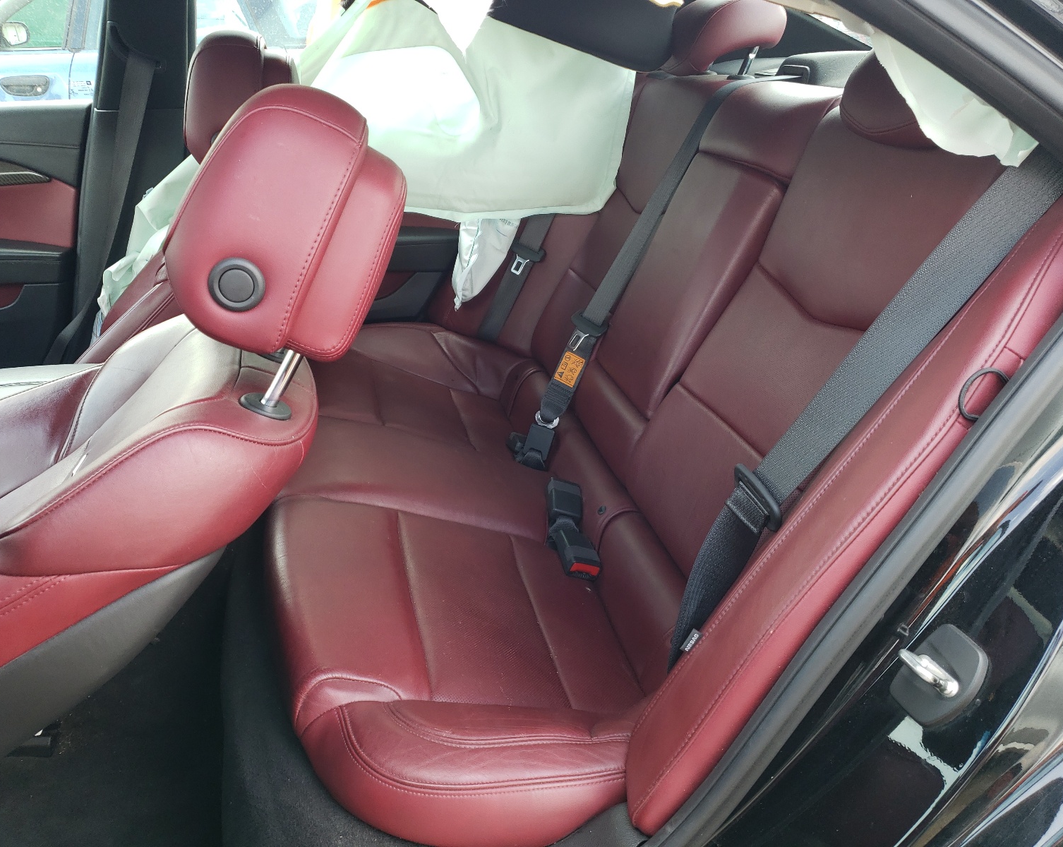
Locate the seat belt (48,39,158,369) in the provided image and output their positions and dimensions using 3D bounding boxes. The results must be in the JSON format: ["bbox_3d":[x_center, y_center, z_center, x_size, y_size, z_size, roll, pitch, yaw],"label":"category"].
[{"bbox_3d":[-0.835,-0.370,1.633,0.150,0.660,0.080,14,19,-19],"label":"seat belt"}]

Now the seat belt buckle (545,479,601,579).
[{"bbox_3d":[0.056,0.144,1.165,0.050,0.042,0.160,2,45,-10],"label":"seat belt buckle"}]

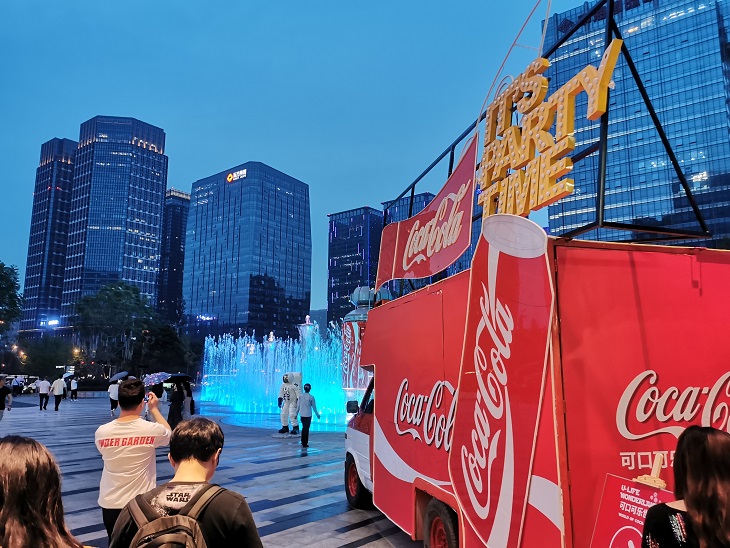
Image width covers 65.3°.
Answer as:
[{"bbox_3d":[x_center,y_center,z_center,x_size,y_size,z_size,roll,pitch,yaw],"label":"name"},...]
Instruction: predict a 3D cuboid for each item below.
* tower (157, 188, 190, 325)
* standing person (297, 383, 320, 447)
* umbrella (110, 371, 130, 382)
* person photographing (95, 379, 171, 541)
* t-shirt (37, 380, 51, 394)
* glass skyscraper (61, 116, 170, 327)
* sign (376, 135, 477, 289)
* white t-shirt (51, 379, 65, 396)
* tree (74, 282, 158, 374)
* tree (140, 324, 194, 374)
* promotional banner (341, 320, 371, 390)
[{"bbox_3d":[-171.015,9.862,511.076,32.000,162.000,32.000,-9,-13,41],"label":"tower"},{"bbox_3d":[-1.437,3.550,14.362,0.520,1.580,0.360,2,-10,-10],"label":"standing person"},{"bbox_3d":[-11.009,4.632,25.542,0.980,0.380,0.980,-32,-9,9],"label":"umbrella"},{"bbox_3d":[-1.731,1.661,4.206,0.570,1.750,0.500,0,-10,2],"label":"person photographing"},{"bbox_3d":[-16.333,5.770,29.009,0.580,0.730,0.320,5,-11,-25],"label":"t-shirt"},{"bbox_3d":[-168.976,-15.887,388.692,52.000,170.000,52.000,1,-10,-7],"label":"glass skyscraper"},{"bbox_3d":[0.561,-0.480,6.196,0.070,1.010,2.900,9,-12,-13],"label":"sign"},{"bbox_3d":[-15.397,5.699,28.548,0.620,0.770,0.320,5,-11,-25],"label":"white t-shirt"},{"bbox_3d":[-23.522,6.026,53.767,7.900,10.400,7.900,0,-10,0],"label":"tree"},{"bbox_3d":[-18.576,8.014,53.416,4.900,6.400,4.900,0,-10,0],"label":"tree"},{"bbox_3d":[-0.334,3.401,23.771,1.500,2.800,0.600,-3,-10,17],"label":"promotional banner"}]

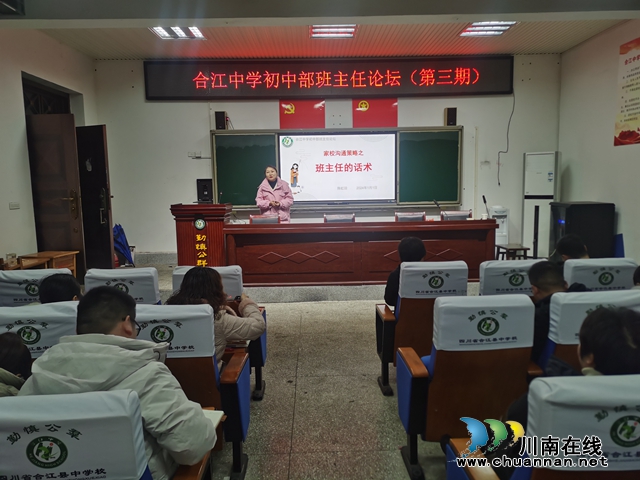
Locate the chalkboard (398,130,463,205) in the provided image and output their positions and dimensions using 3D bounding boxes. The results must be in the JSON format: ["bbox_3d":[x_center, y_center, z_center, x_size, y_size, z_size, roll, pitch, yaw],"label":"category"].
[{"bbox_3d":[1.777,-1.195,8.110,1.020,1.220,0.060,-1,7,-1],"label":"chalkboard"}]

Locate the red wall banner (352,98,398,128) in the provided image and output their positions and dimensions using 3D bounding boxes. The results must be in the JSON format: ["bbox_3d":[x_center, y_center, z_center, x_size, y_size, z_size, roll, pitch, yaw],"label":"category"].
[{"bbox_3d":[0.910,-2.072,8.178,0.745,0.487,0.015,-1,7,-2],"label":"red wall banner"}]

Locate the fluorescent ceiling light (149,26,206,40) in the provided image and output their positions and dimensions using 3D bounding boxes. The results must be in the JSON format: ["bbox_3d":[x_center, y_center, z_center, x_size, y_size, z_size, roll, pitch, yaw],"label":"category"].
[{"bbox_3d":[-1.863,-2.759,6.587,0.600,0.070,0.600,-1,7,-2],"label":"fluorescent ceiling light"}]

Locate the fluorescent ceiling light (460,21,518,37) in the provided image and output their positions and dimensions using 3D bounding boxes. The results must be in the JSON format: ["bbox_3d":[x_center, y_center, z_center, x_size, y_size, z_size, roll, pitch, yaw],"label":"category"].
[{"bbox_3d":[2.253,-2.857,6.720,0.610,0.070,0.610,-1,7,-2],"label":"fluorescent ceiling light"}]

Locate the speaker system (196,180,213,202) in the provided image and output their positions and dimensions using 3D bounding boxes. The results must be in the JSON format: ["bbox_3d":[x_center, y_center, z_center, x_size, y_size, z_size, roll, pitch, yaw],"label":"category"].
[{"bbox_3d":[-1.843,-0.787,7.959,0.235,0.345,0.220,-1,7,-2],"label":"speaker system"}]

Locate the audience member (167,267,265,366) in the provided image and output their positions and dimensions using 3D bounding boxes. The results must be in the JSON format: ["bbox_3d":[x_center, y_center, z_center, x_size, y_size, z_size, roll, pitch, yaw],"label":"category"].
[{"bbox_3d":[-0.605,0.723,2.962,0.580,1.130,0.700,0,7,5],"label":"audience member"}]

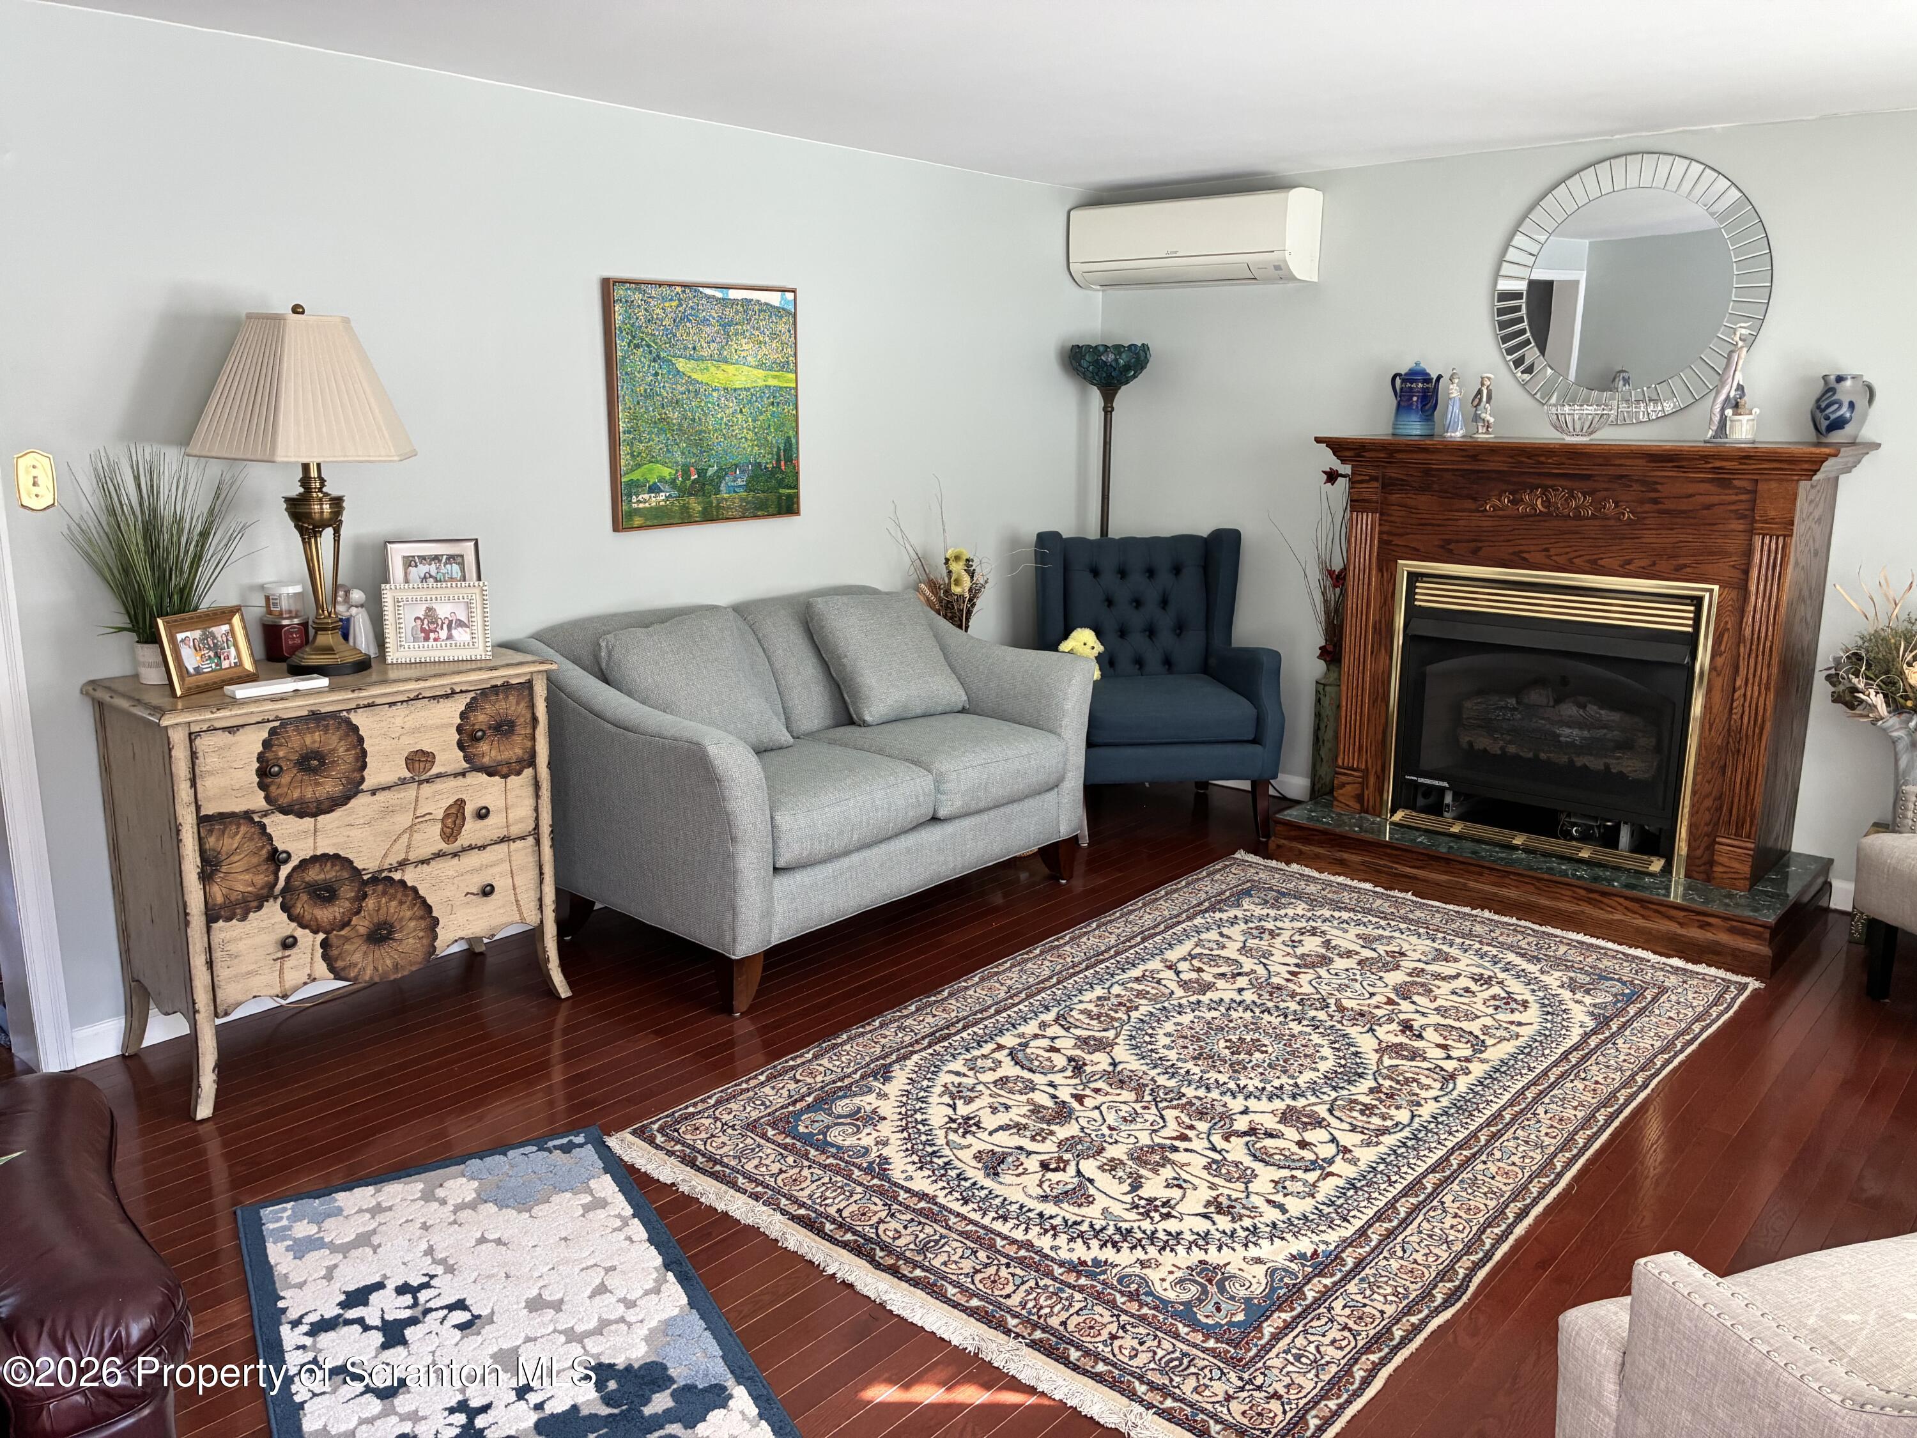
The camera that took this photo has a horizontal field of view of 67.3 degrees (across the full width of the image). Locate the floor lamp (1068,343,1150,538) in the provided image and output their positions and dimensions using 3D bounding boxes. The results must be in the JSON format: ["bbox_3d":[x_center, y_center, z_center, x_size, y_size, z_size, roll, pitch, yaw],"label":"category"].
[{"bbox_3d":[0.572,-0.594,5.693,0.325,1.706,0.325,11,16,40],"label":"floor lamp"}]

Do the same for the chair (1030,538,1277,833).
[{"bbox_3d":[0.710,-0.149,5.246,0.770,1.030,0.790,-1,12,-6],"label":"chair"}]

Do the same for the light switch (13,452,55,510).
[{"bbox_3d":[-1.918,-0.494,2.995,0.012,0.123,0.074,11,16,40],"label":"light switch"}]

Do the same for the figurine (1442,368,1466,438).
[{"bbox_3d":[1.562,-0.990,4.521,0.066,0.210,0.066,-5,13,-21],"label":"figurine"}]

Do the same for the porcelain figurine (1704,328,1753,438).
[{"bbox_3d":[2.167,-0.934,4.017,0.114,0.324,0.100,8,15,32],"label":"porcelain figurine"}]

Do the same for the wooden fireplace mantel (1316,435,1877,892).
[{"bbox_3d":[1.853,-0.233,4.402,1.440,1.211,0.586,11,16,40],"label":"wooden fireplace mantel"}]

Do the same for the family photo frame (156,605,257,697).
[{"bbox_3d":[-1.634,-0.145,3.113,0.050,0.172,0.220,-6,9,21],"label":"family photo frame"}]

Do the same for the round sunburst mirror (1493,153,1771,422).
[{"bbox_3d":[2.068,-1.324,4.468,0.810,0.810,0.030,11,16,40],"label":"round sunburst mirror"}]

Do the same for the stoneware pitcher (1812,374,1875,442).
[{"bbox_3d":[2.434,-0.844,3.930,0.162,0.188,0.132,2,13,6],"label":"stoneware pitcher"}]

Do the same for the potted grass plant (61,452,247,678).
[{"bbox_3d":[-1.719,-0.334,3.143,0.320,0.515,0.370,11,16,40],"label":"potted grass plant"}]

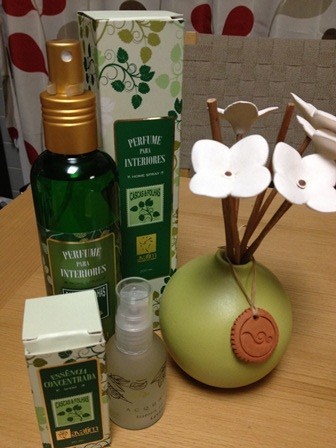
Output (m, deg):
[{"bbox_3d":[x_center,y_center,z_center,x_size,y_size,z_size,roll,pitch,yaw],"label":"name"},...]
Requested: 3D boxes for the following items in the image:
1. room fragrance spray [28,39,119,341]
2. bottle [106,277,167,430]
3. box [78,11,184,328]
[{"bbox_3d":[-0.049,0.005,0.254,0.045,0.203,0.045,-8,30,-17],"label":"room fragrance spray"},{"bbox_3d":[-0.018,0.071,0.256,0.035,0.087,0.035,1,29,-1],"label":"bottle"},{"bbox_3d":[-0.024,-0.022,0.299,0.047,0.209,0.047,-9,31,-18],"label":"box"}]

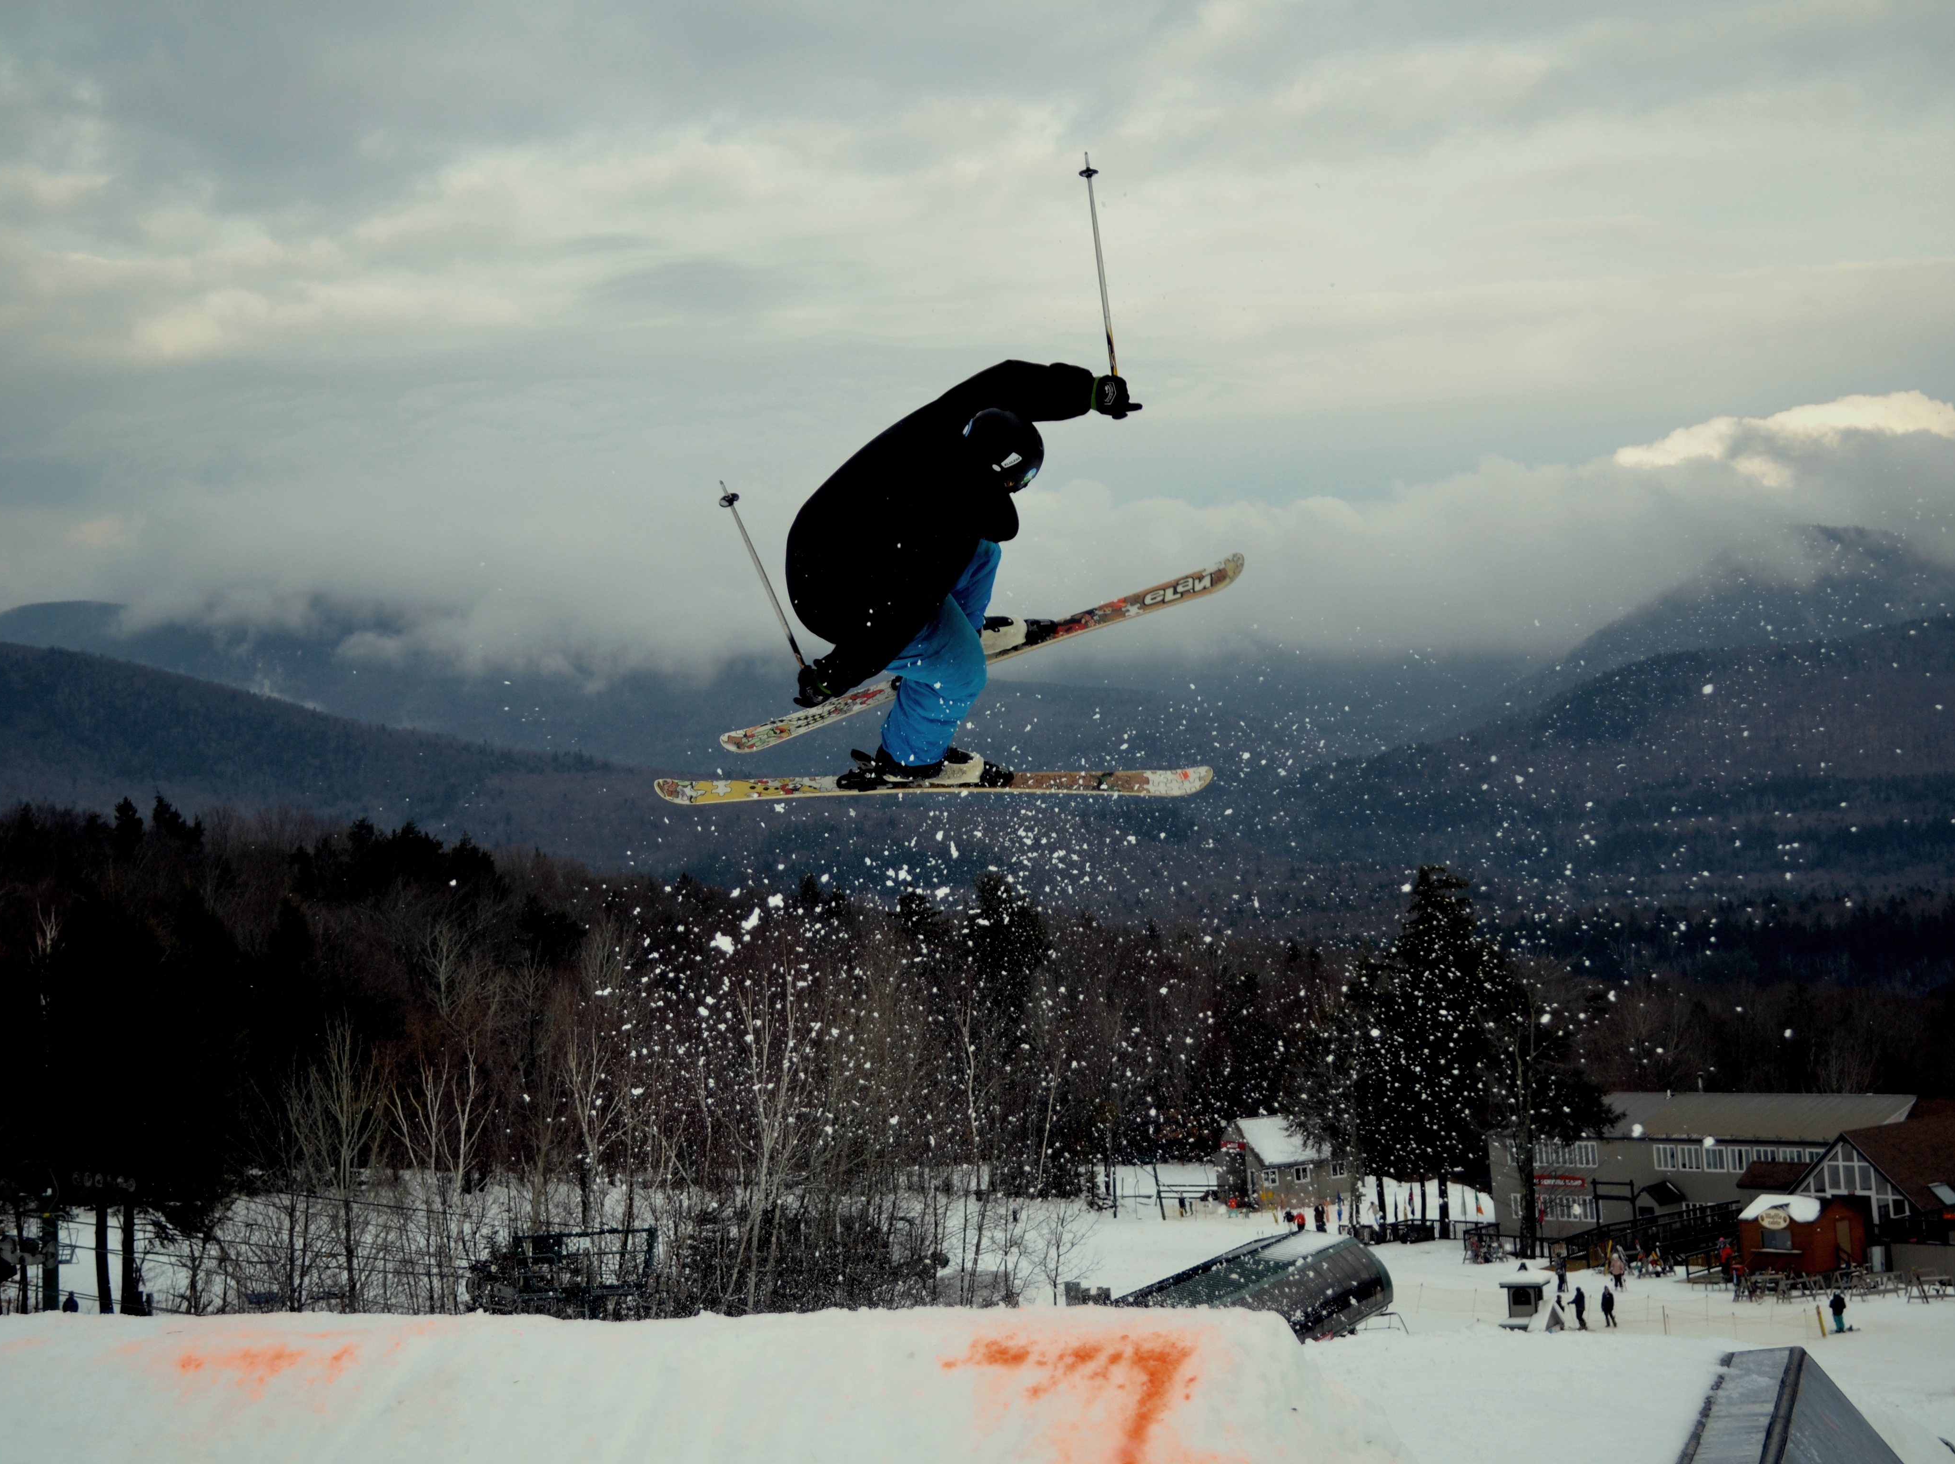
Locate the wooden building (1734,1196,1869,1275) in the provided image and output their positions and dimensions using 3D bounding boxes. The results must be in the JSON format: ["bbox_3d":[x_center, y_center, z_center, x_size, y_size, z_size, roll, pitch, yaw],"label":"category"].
[{"bbox_3d":[38.147,23.127,161.448,3.750,3.400,4.400,-3,-3,-39],"label":"wooden building"}]

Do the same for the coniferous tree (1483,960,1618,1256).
[{"bbox_3d":[28.385,18.703,173.000,6.400,14.700,6.400,-4,-2,0],"label":"coniferous tree"}]

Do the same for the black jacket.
[{"bbox_3d":[-0.154,-0.691,10.500,1.220,0.550,0.680,-49,-8,7],"label":"black jacket"}]

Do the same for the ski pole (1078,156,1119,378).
[{"bbox_3d":[0.388,-1.379,10.700,0.065,0.870,0.065,-7,-10,0],"label":"ski pole"}]

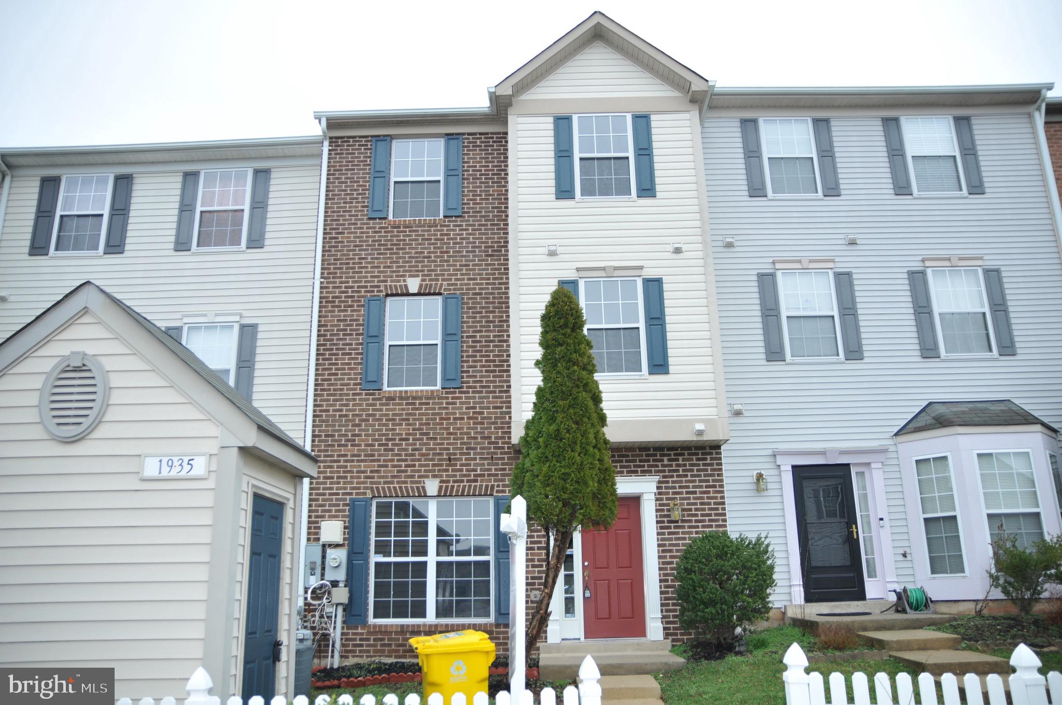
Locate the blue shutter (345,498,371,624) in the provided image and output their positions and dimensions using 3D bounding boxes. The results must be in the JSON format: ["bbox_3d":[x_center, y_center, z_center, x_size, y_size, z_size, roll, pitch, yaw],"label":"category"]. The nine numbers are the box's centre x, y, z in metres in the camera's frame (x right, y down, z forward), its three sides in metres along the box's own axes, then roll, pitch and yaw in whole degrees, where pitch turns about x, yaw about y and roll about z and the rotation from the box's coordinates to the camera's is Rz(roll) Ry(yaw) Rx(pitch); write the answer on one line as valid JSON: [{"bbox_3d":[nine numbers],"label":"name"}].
[{"bbox_3d":[-2.489,3.013,10.624,0.300,1.770,0.040,-1,-15,0],"label":"blue shutter"}]

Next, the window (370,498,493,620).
[{"bbox_3d":[-1.492,3.125,11.149,1.840,1.820,0.100,-1,-15,-1],"label":"window"}]

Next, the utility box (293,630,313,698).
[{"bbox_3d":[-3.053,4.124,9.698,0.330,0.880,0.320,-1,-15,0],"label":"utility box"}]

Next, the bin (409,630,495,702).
[{"bbox_3d":[-0.735,3.060,6.686,0.770,1.060,0.640,2,-15,-11],"label":"bin"}]

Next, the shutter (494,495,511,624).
[{"bbox_3d":[-0.382,2.986,10.604,0.300,1.770,0.040,-1,-15,0],"label":"shutter"}]

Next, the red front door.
[{"bbox_3d":[1.209,3.128,10.700,0.890,1.980,0.050,-1,-15,0],"label":"red front door"}]

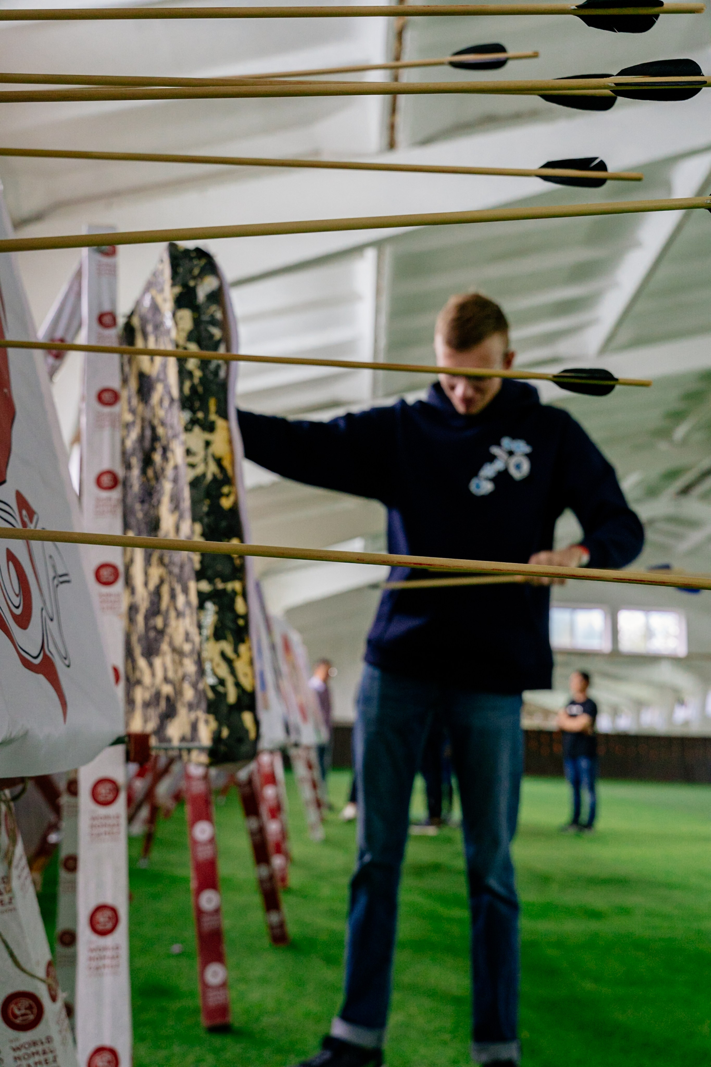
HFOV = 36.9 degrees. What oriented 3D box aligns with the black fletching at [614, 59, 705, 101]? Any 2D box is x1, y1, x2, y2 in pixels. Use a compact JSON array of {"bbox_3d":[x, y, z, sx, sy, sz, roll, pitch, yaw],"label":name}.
[{"bbox_3d":[0.222,-0.332,0.780,0.068,0.031,0.030,-2,-12,-2],"label":"black fletching"}]

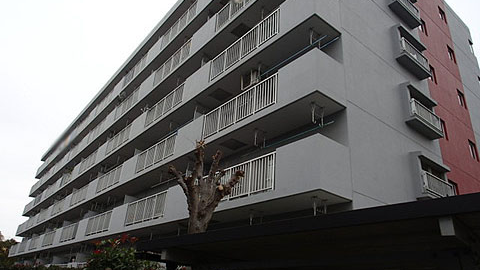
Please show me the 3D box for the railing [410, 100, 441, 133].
[{"bbox_3d":[6.833,-0.655,12.683,2.000,0.600,0.200,22,-30,-33],"label":"railing"}]

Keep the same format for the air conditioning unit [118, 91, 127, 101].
[{"bbox_3d":[-8.768,-2.863,25.905,0.290,0.560,0.780,22,-30,-33],"label":"air conditioning unit"}]

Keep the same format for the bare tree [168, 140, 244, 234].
[{"bbox_3d":[-0.956,2.373,7.925,1.750,5.130,1.600,7,-25,-5],"label":"bare tree"}]

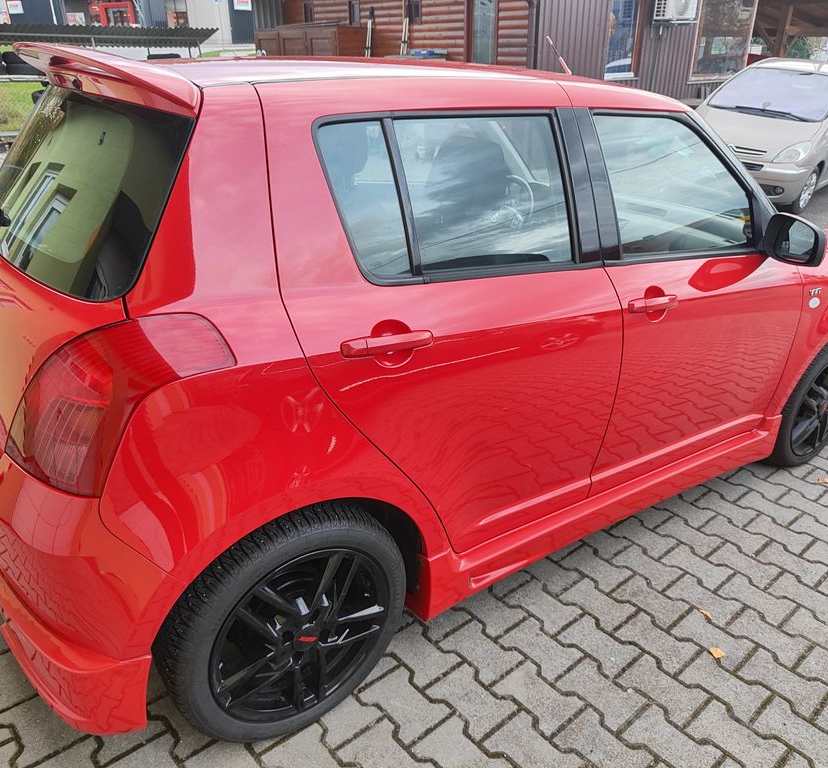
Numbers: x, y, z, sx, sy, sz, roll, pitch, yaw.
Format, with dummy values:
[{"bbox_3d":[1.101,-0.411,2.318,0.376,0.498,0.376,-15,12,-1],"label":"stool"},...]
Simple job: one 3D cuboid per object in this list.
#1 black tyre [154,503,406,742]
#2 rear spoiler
[{"bbox_3d":[-0.283,0.536,1.570,0.590,0.590,0.190,-14,29,-33],"label":"black tyre"},{"bbox_3d":[-0.782,-0.713,1.579,0.220,0.130,1.190,-14,29,-33],"label":"rear spoiler"}]

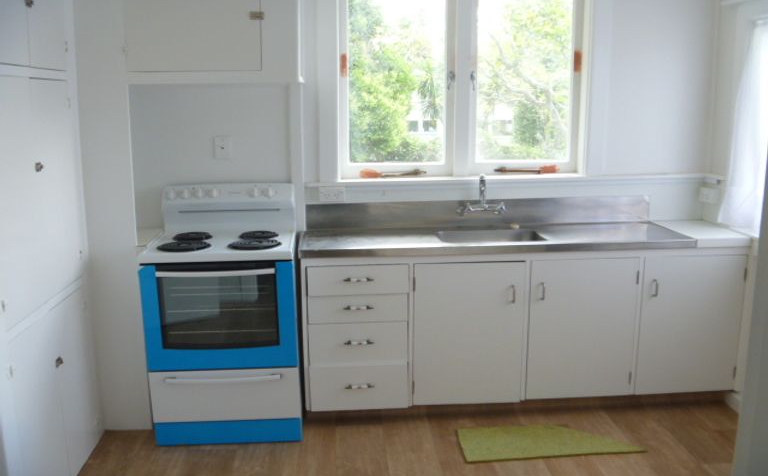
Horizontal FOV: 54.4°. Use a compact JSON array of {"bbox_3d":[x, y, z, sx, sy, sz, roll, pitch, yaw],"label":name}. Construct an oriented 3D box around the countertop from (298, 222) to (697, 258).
[{"bbox_3d":[0.517,0.003,3.637,1.824,0.040,0.508,-2,12,-4],"label":"countertop"}]

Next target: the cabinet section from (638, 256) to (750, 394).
[{"bbox_3d":[1.363,0.347,3.582,0.465,0.644,0.470,-1,11,-4],"label":"cabinet section"}]

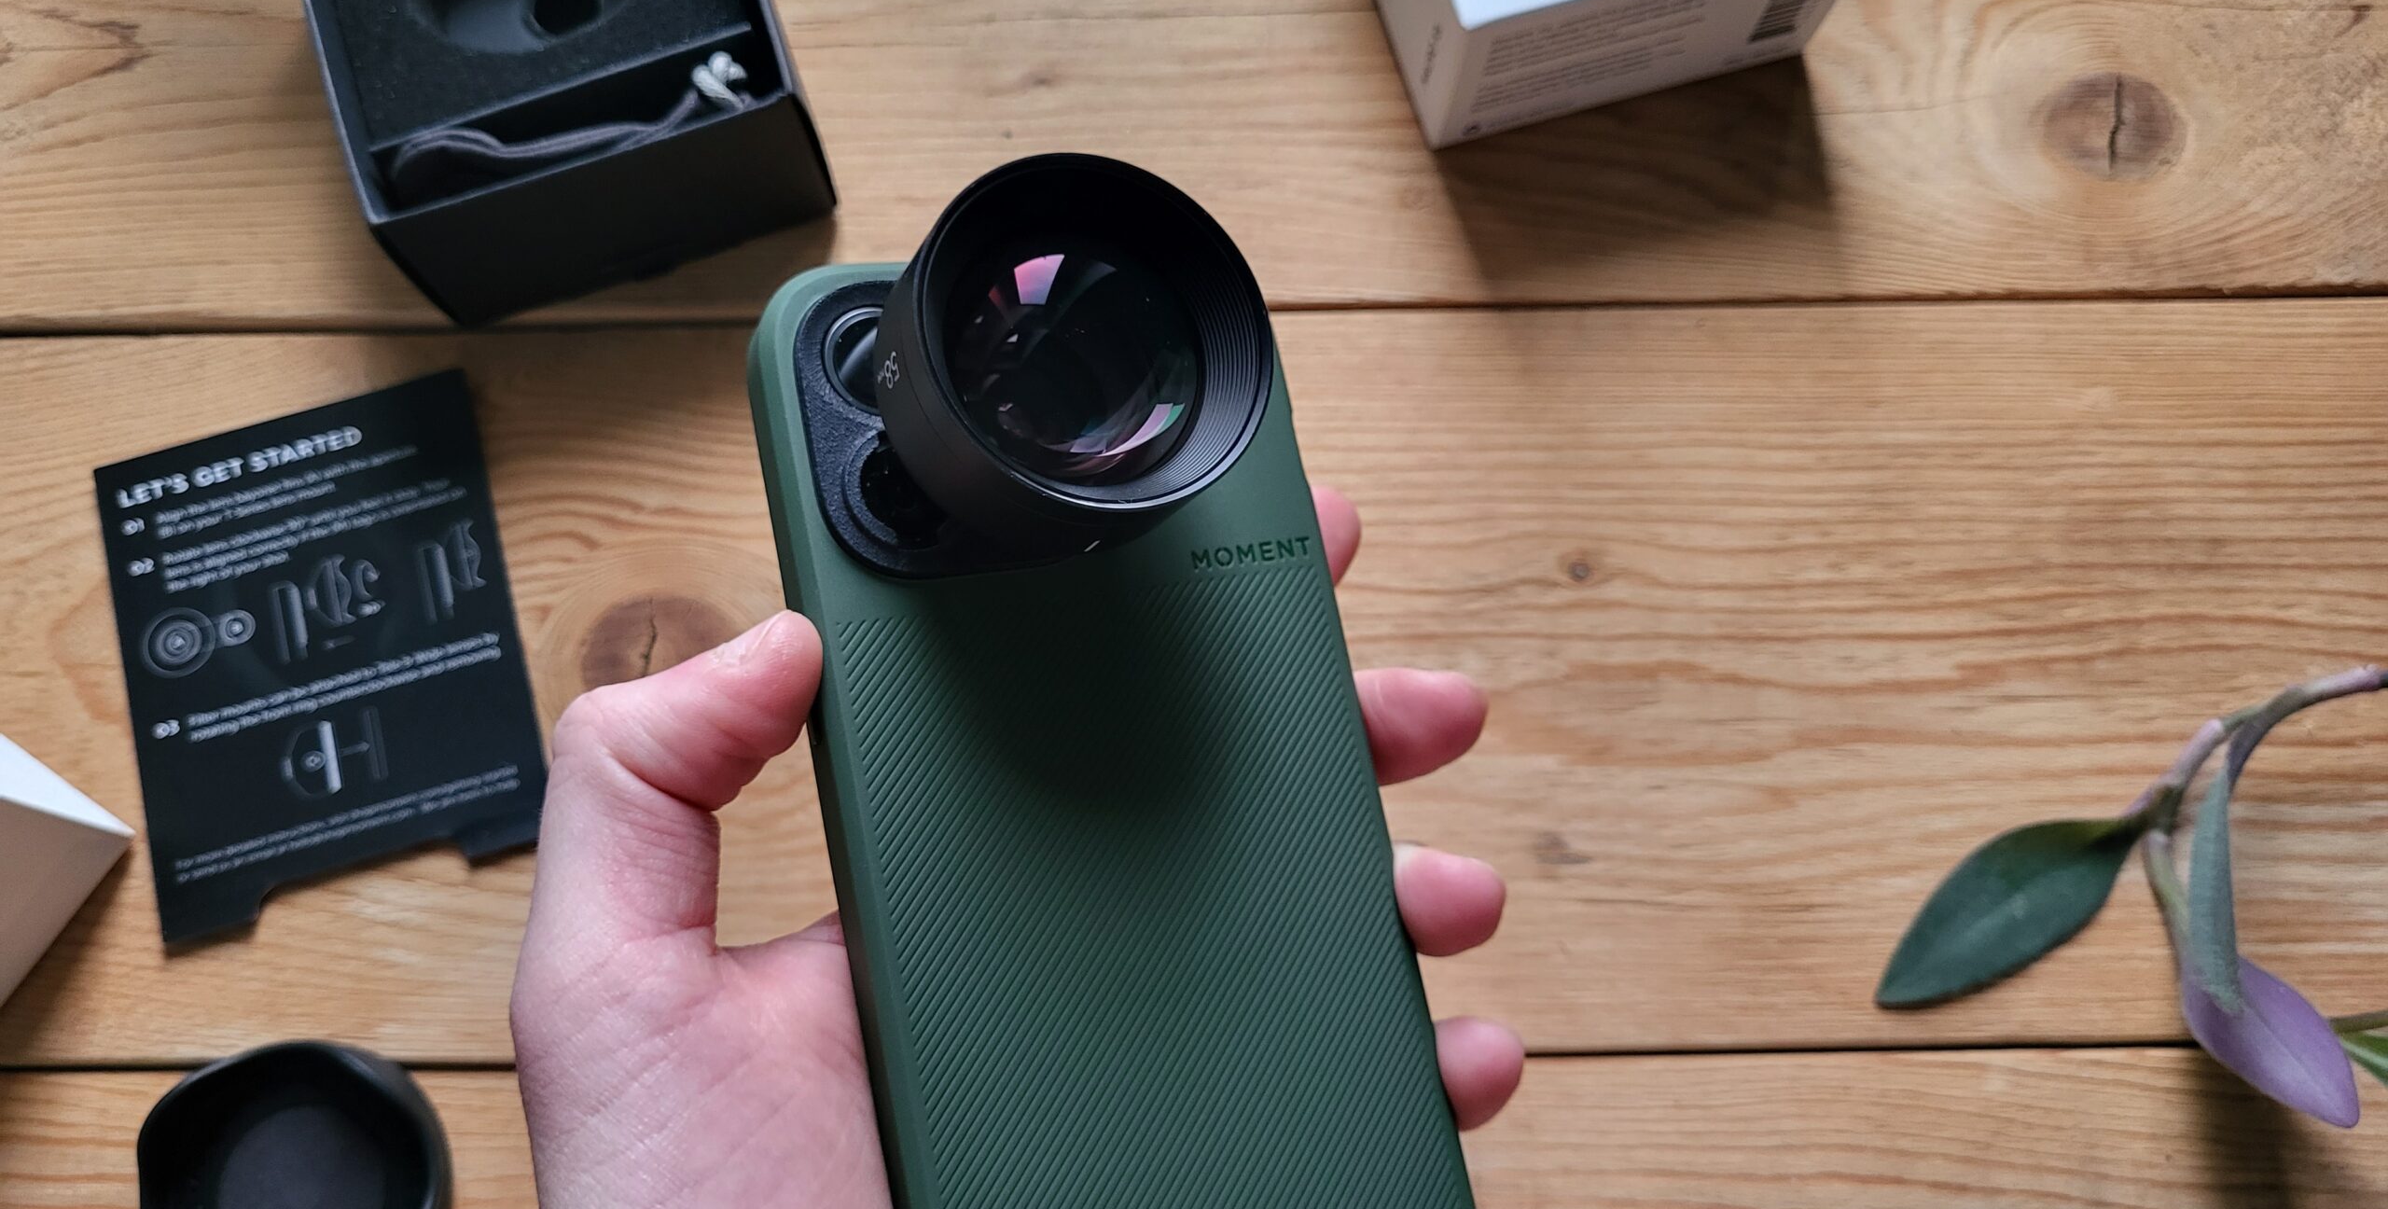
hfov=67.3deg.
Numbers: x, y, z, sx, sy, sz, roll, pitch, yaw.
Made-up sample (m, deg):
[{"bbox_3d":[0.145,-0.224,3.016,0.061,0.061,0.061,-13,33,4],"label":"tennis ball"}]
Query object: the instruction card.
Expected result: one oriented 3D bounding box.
[{"bbox_3d":[-0.168,0.008,0.344,0.074,0.002,0.096,-16,76,-3],"label":"instruction card"}]

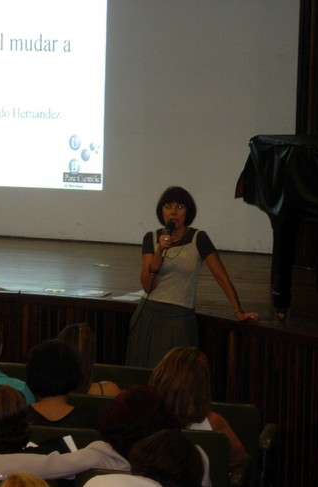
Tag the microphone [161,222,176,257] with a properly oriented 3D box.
[{"bbox_3d":[0.053,-0.026,12.070,0.052,0.190,0.052,12,-9,0],"label":"microphone"}]

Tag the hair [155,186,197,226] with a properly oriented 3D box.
[{"bbox_3d":[0.102,-0.213,12.200,0.225,0.230,0.225,2,5,8],"label":"hair"}]

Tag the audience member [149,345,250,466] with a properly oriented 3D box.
[{"bbox_3d":[0.114,1.037,9.434,0.500,1.200,0.750,2,5,2],"label":"audience member"}]

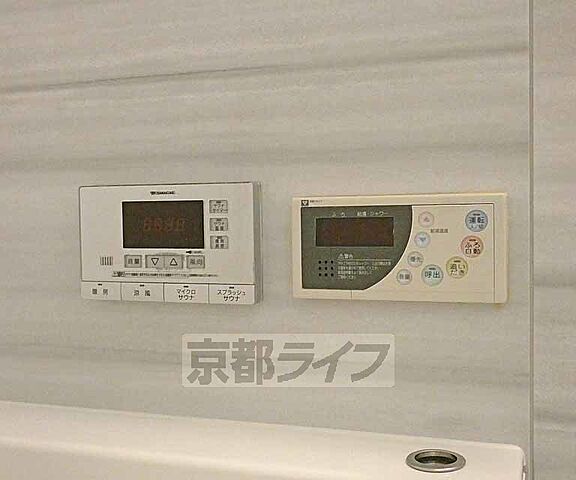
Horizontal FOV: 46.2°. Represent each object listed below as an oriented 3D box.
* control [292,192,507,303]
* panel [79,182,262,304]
[{"bbox_3d":[0.105,0.007,0.654,0.203,0.101,0.023,0,1,17],"label":"control"},{"bbox_3d":[-0.126,0.004,0.722,0.201,0.122,0.025,0,1,17],"label":"panel"}]

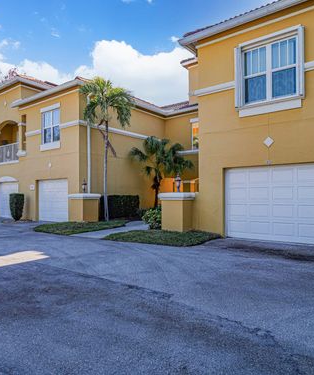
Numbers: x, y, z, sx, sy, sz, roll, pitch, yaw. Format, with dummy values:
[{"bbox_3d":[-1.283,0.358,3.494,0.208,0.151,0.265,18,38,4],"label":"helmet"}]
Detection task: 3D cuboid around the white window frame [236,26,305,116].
[{"bbox_3d":[3.185,-3.242,8.268,1.880,2.180,0.200,-1,-2,36],"label":"white window frame"}]

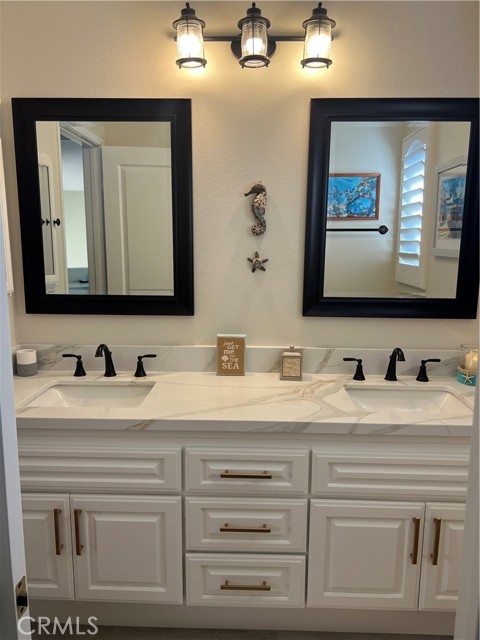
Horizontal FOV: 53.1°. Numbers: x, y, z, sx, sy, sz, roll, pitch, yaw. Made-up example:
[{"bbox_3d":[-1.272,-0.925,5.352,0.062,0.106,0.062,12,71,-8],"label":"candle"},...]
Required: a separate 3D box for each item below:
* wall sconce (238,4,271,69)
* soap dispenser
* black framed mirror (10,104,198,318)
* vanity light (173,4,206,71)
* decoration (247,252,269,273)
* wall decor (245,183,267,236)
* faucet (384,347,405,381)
[{"bbox_3d":[0.055,-1.031,1.733,0.119,0.208,0.129,1,10,1],"label":"wall sconce"},{"bbox_3d":[0.210,0.172,1.968,0.088,0.134,0.083,1,10,1],"label":"soap dispenser"},{"bbox_3d":[-0.542,-0.441,1.944,0.707,0.852,0.030,1,10,1],"label":"black framed mirror"},{"bbox_3d":[-0.185,-1.035,1.738,0.119,0.208,0.129,1,10,1],"label":"vanity light"},{"bbox_3d":[0.074,-0.236,1.967,0.087,0.089,0.022,1,10,1],"label":"decoration"},{"bbox_3d":[0.062,-0.438,1.928,0.088,0.206,0.032,1,10,1],"label":"wall decor"},{"bbox_3d":[0.617,0.182,1.896,0.051,0.145,0.158,1,10,1],"label":"faucet"}]

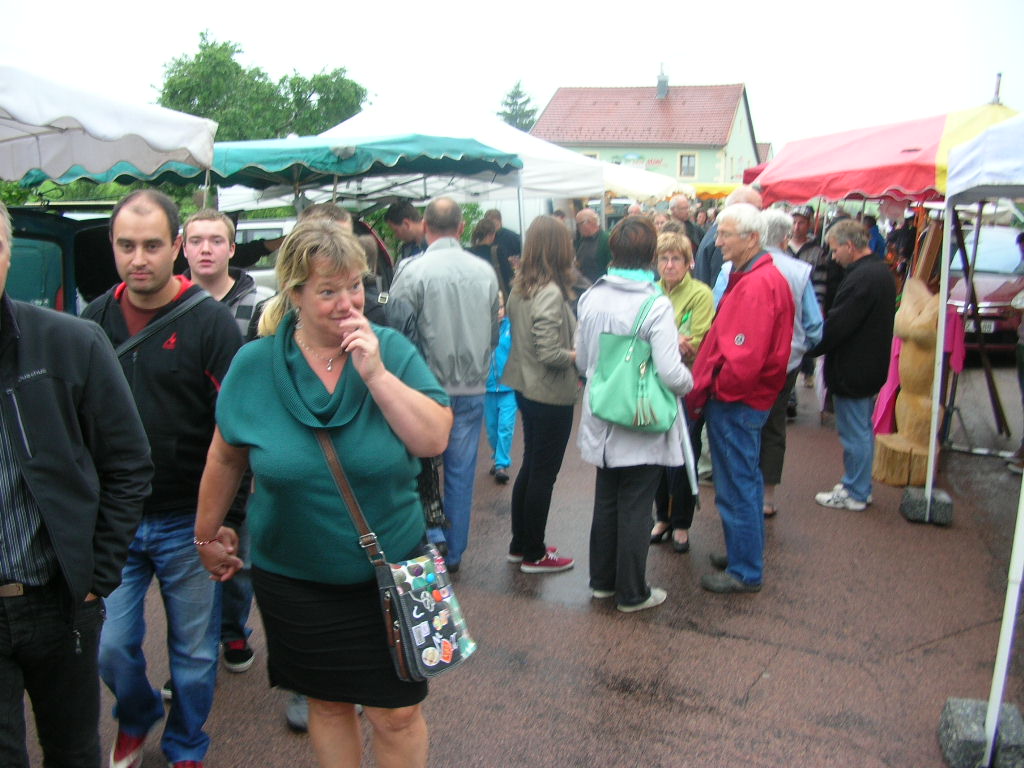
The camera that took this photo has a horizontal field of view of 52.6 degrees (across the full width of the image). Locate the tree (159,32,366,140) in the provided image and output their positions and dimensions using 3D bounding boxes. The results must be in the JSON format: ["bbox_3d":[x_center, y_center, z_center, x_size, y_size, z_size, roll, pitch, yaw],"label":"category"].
[{"bbox_3d":[-6.177,-5.467,25.476,5.000,6.140,5.000,1,9,0],"label":"tree"}]

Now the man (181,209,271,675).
[{"bbox_3d":[-1.051,0.230,3.654,0.520,1.700,0.400,-1,9,-6],"label":"man"}]

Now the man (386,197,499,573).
[{"bbox_3d":[-0.343,-0.003,4.980,0.540,1.750,0.380,-1,9,-8],"label":"man"}]

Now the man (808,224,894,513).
[{"bbox_3d":[1.987,-0.121,6.066,0.400,1.680,0.470,4,9,18],"label":"man"}]

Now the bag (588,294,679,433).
[{"bbox_3d":[0.493,-0.087,4.170,0.360,0.540,0.160,1,9,8],"label":"bag"}]

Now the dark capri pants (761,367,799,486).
[{"bbox_3d":[1.390,0.179,5.798,0.400,0.800,0.290,0,9,-1],"label":"dark capri pants"}]

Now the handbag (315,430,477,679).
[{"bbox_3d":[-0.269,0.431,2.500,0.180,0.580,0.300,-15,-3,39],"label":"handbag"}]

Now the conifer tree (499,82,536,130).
[{"bbox_3d":[0.382,-14.995,71.413,4.200,10.900,4.200,0,9,0],"label":"conifer tree"}]

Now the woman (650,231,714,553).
[{"bbox_3d":[0.847,0.047,5.213,0.480,1.580,0.350,3,9,17],"label":"woman"}]

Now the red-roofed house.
[{"bbox_3d":[8.659,-13.056,63.234,13.200,10.000,8.200,5,10,27],"label":"red-roofed house"}]

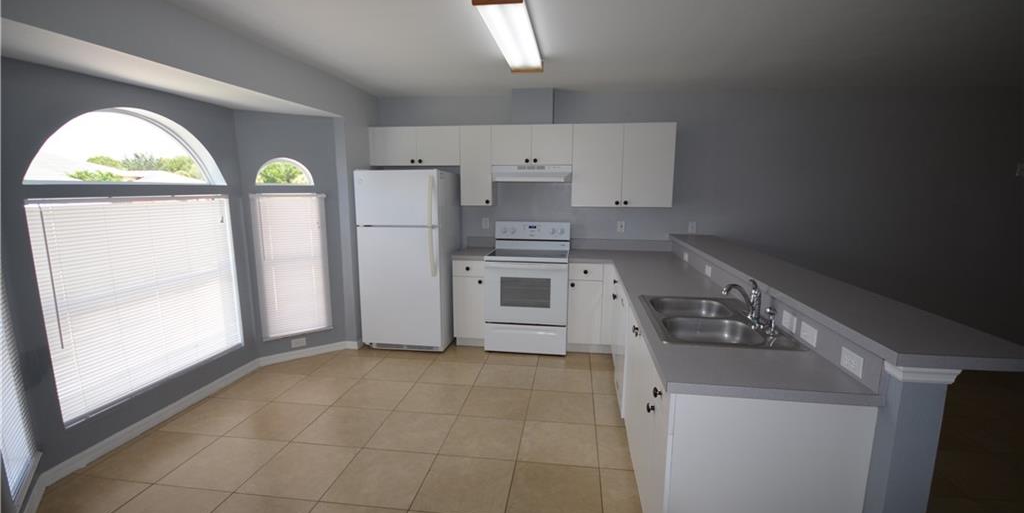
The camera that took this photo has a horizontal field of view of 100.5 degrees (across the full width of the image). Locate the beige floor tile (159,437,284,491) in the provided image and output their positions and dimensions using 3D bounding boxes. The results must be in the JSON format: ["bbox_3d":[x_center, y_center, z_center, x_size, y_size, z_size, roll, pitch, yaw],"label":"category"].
[{"bbox_3d":[-1.598,1.163,2.405,0.457,0.010,0.437,1,9,8],"label":"beige floor tile"}]

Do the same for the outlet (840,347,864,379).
[{"bbox_3d":[1.120,0.350,1.401,0.012,0.071,0.110,1,9,8],"label":"outlet"}]

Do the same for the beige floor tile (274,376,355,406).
[{"bbox_3d":[-1.475,1.030,3.262,0.458,0.010,0.445,1,9,8],"label":"beige floor tile"}]

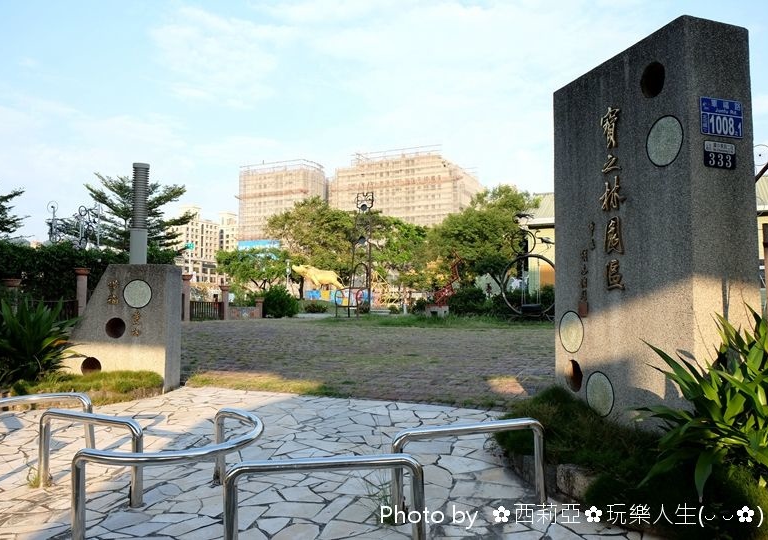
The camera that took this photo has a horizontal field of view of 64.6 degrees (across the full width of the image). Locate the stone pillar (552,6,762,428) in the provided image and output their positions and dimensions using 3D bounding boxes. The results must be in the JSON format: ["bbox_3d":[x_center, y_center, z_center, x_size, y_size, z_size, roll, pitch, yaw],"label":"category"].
[{"bbox_3d":[2.451,-0.280,5.738,0.713,3.420,1.781,1,-3,-19],"label":"stone pillar"}]

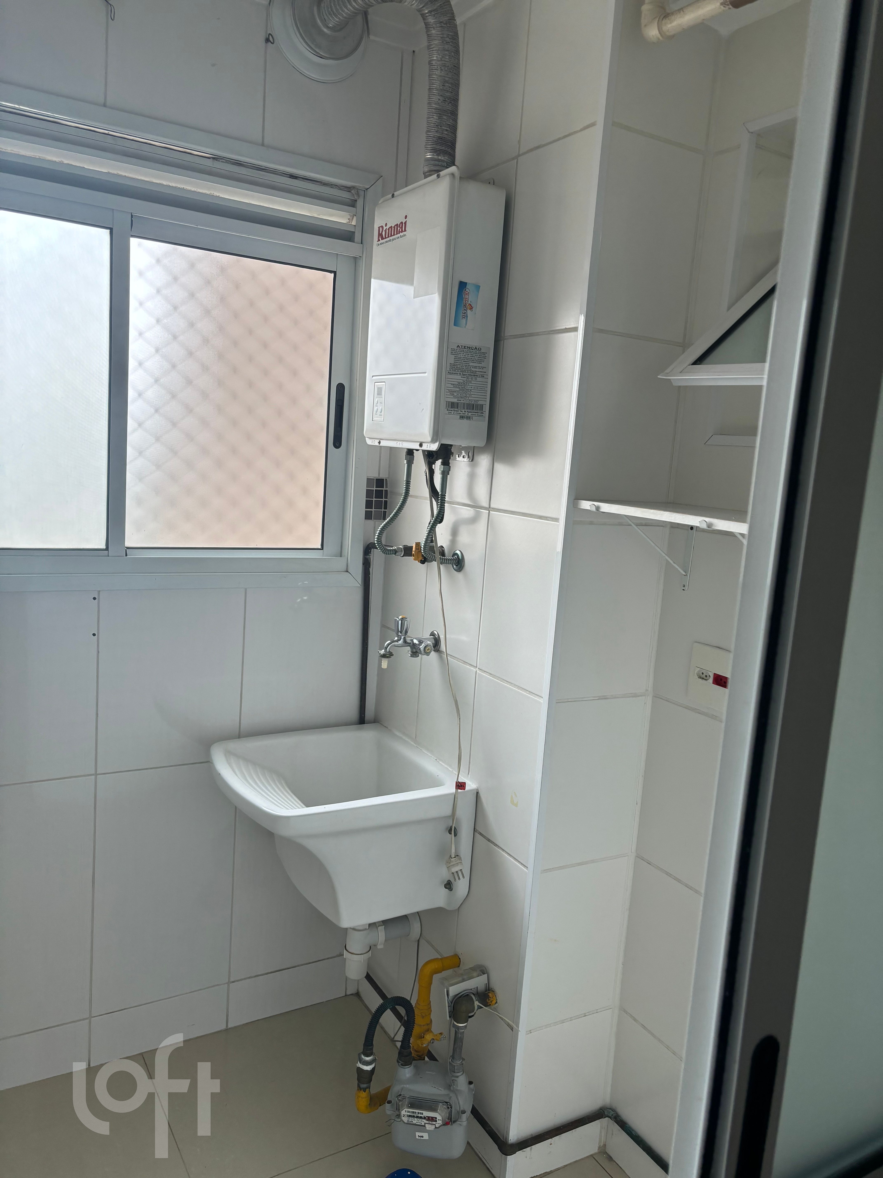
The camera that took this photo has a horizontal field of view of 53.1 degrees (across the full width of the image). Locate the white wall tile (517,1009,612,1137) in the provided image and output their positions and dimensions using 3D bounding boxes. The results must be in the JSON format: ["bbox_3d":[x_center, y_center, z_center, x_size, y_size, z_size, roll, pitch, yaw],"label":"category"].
[{"bbox_3d":[0.268,1.053,1.926,0.263,0.252,0.010,-1,10,-30],"label":"white wall tile"}]

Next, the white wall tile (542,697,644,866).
[{"bbox_3d":[0.308,0.390,1.796,0.231,0.346,0.012,-1,10,-30],"label":"white wall tile"}]

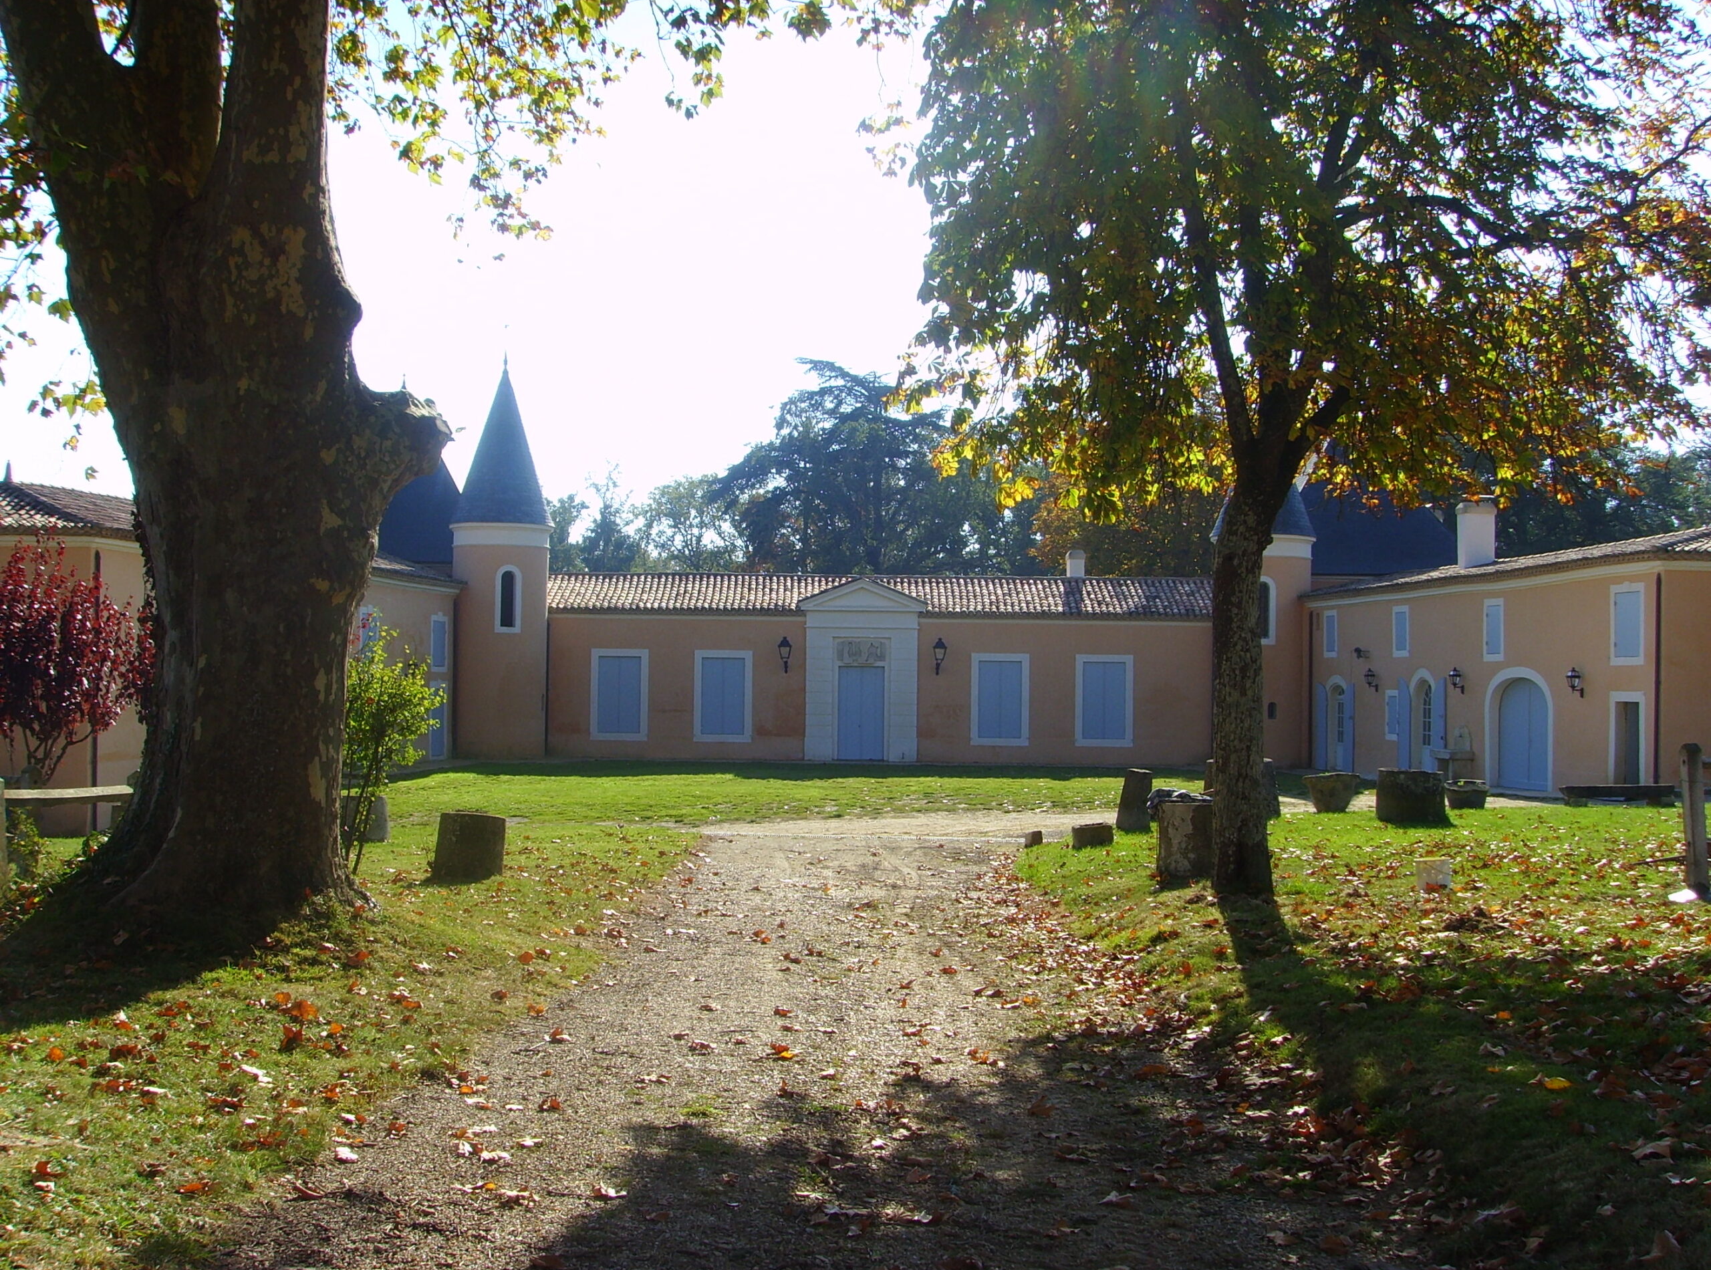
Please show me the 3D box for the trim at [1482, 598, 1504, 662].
[{"bbox_3d":[13.927,-0.100,41.999,0.150,1.354,0.932,1,-2,-9],"label":"trim"}]

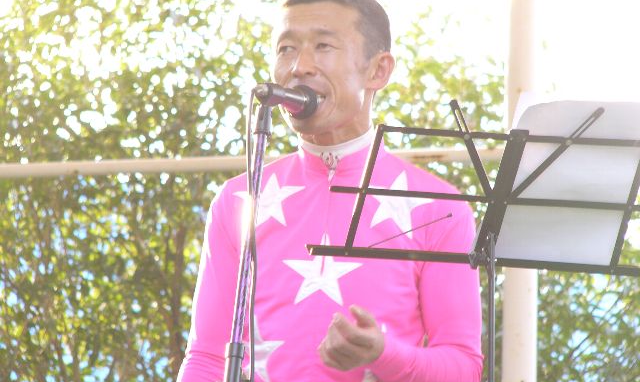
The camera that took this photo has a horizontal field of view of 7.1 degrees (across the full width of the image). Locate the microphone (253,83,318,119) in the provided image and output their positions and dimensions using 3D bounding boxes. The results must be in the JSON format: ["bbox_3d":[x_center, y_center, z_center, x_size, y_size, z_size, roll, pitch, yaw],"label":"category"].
[{"bbox_3d":[-0.049,-0.134,7.500,0.052,0.052,0.165,-2,-8,26],"label":"microphone"}]

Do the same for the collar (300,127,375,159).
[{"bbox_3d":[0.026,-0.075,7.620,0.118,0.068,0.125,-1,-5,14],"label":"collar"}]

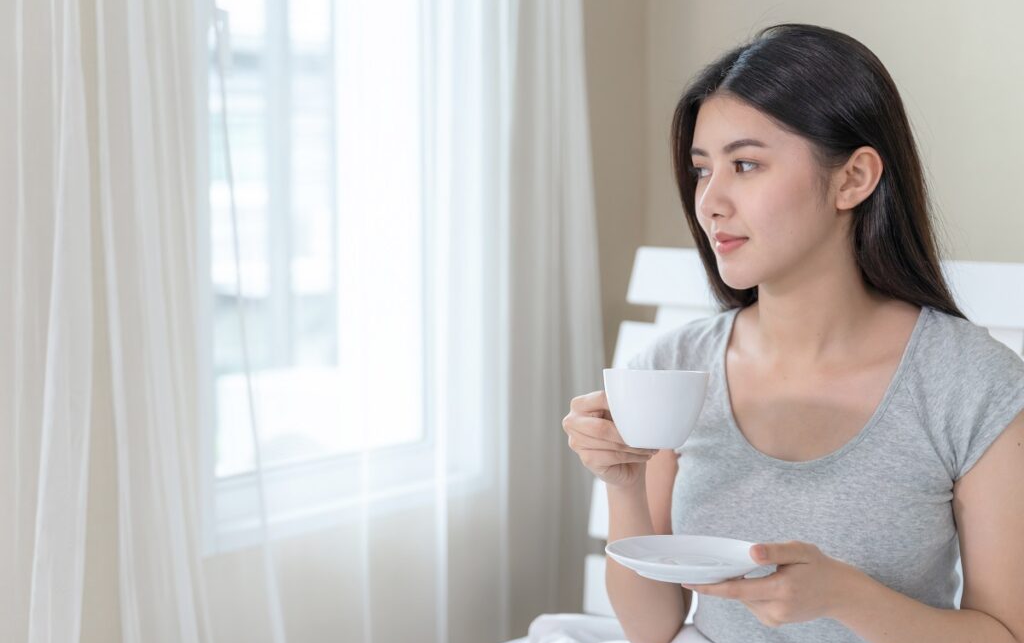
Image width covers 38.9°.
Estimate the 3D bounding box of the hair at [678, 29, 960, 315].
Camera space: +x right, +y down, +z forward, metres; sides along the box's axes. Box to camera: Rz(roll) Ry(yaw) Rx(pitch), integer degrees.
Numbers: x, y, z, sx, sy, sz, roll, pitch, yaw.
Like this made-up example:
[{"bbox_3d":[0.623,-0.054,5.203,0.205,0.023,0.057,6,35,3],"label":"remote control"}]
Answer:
[{"bbox_3d":[0.294,-0.129,1.355,0.255,0.300,0.200,-1,3,-30],"label":"hair"}]

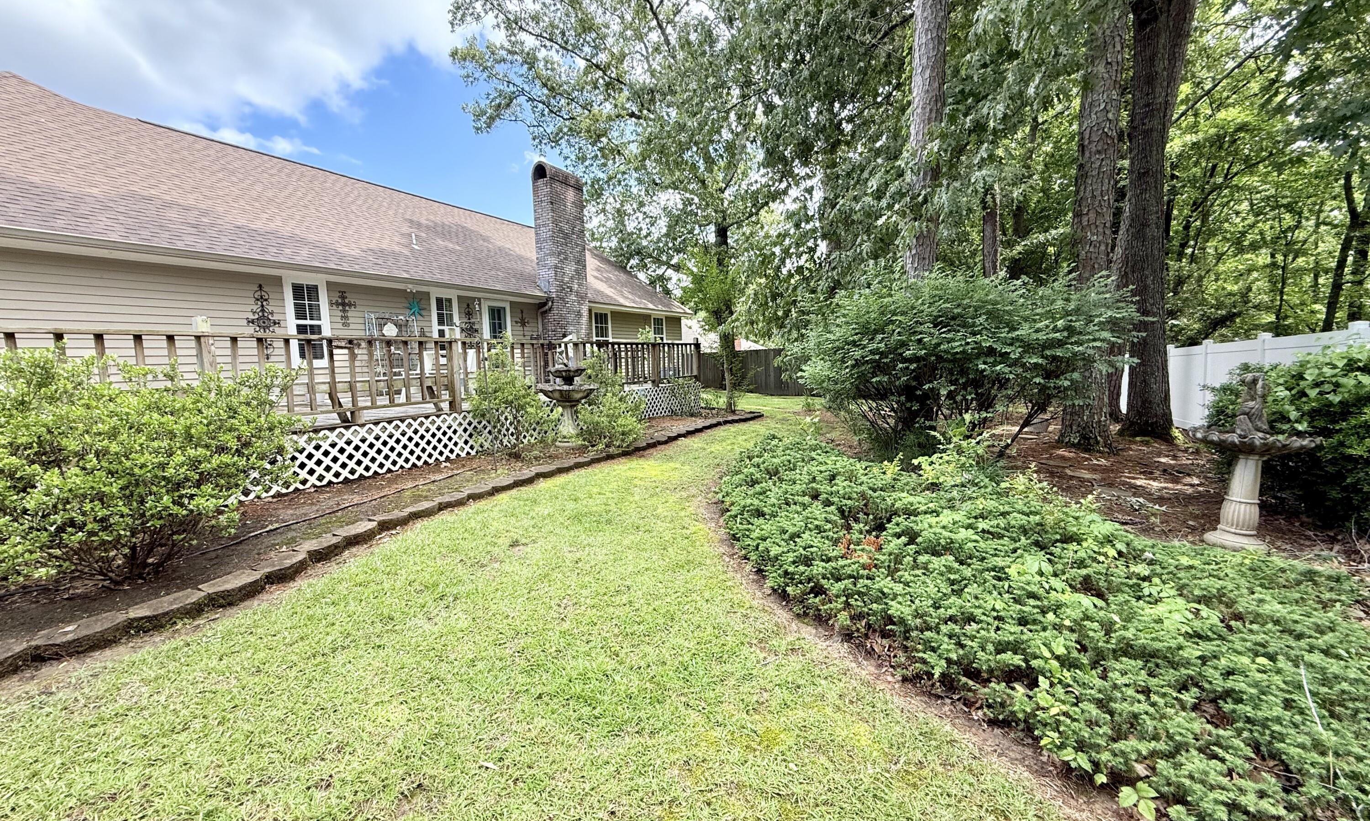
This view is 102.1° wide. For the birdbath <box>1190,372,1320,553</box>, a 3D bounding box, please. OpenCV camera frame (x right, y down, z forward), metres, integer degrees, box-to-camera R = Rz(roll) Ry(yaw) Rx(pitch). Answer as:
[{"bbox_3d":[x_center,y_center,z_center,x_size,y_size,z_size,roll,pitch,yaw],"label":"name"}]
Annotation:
[{"bbox_3d":[3.646,0.315,3.590,0.600,1.100,0.600,-7,8,-44],"label":"birdbath"}]

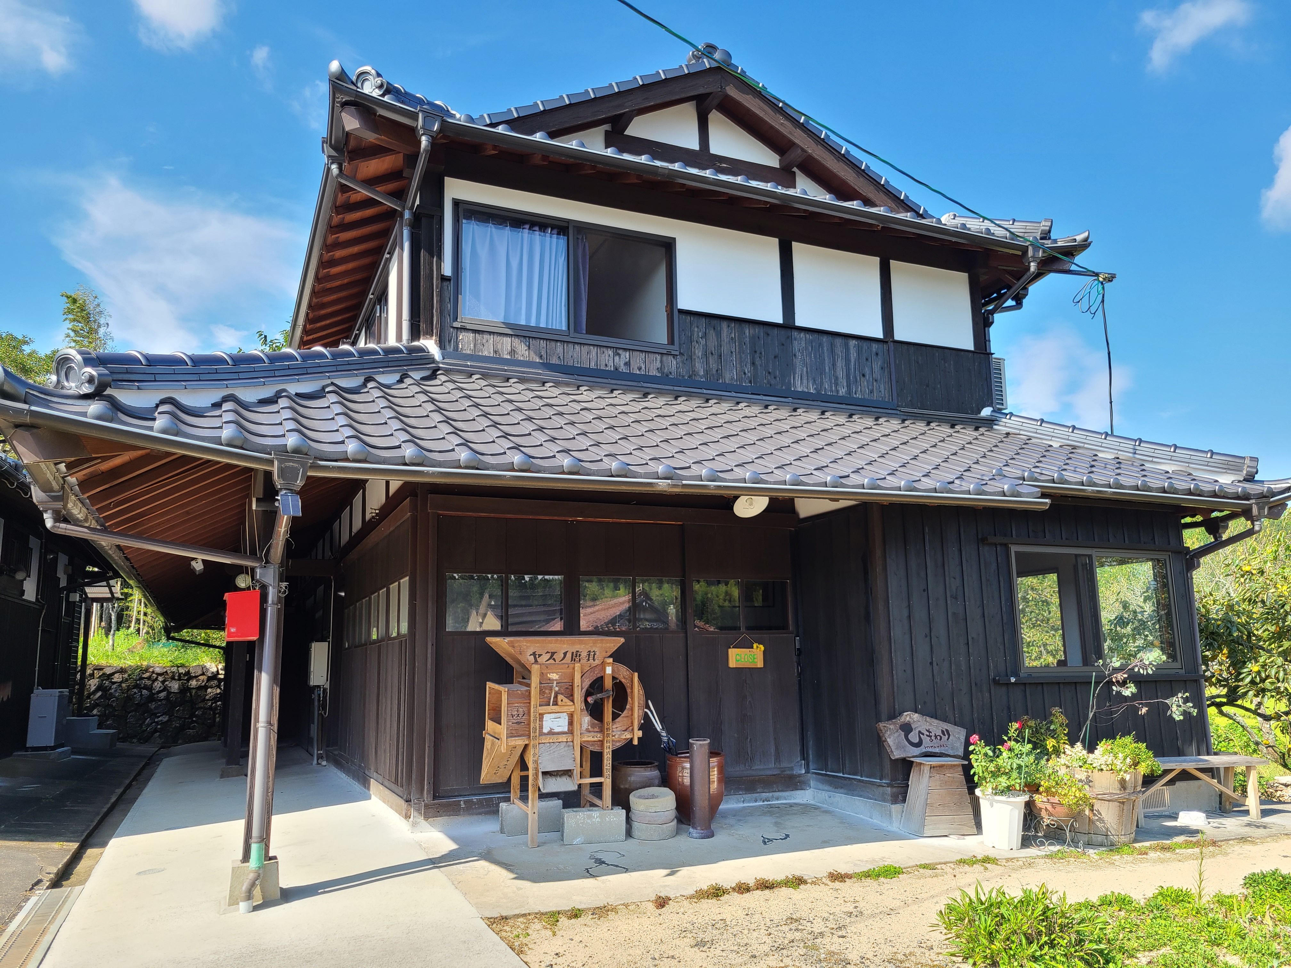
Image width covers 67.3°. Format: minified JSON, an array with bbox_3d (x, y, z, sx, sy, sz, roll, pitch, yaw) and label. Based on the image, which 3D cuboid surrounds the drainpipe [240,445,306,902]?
[{"bbox_3d":[-1.682,0.875,4.382,0.200,2.000,0.500,4,-12,-23],"label":"drainpipe"}]

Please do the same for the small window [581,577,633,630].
[{"bbox_3d":[-0.295,0.871,7.038,0.400,0.390,0.040,4,-12,-23],"label":"small window"}]

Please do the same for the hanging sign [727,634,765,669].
[{"bbox_3d":[0.775,1.284,7.425,0.321,0.247,0.030,4,-12,-23],"label":"hanging sign"}]

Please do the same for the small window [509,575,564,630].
[{"bbox_3d":[-0.772,0.847,6.879,0.405,0.396,0.050,4,-12,-23],"label":"small window"}]

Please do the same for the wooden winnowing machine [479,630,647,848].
[{"bbox_3d":[-0.509,1.604,6.143,0.940,1.220,0.520,4,-12,-23],"label":"wooden winnowing machine"}]

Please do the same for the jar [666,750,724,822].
[{"bbox_3d":[0.343,2.052,6.532,0.395,0.435,0.395,-1,-11,0],"label":"jar"}]

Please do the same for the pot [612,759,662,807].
[{"bbox_3d":[-0.058,2.091,6.582,0.350,0.380,0.350,-1,-11,0],"label":"pot"}]

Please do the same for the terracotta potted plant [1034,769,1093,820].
[{"bbox_3d":[2.582,1.931,6.017,0.360,0.290,0.350,4,-12,-23],"label":"terracotta potted plant"}]

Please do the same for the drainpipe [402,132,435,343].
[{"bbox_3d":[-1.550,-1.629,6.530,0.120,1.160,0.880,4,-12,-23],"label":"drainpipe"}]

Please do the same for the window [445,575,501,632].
[{"bbox_3d":[-1.172,0.814,6.661,0.400,0.390,0.040,4,-12,-23],"label":"window"}]

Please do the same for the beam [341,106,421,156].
[{"bbox_3d":[-1.791,-2.428,6.677,0.120,0.170,0.800,-5,2,21],"label":"beam"}]

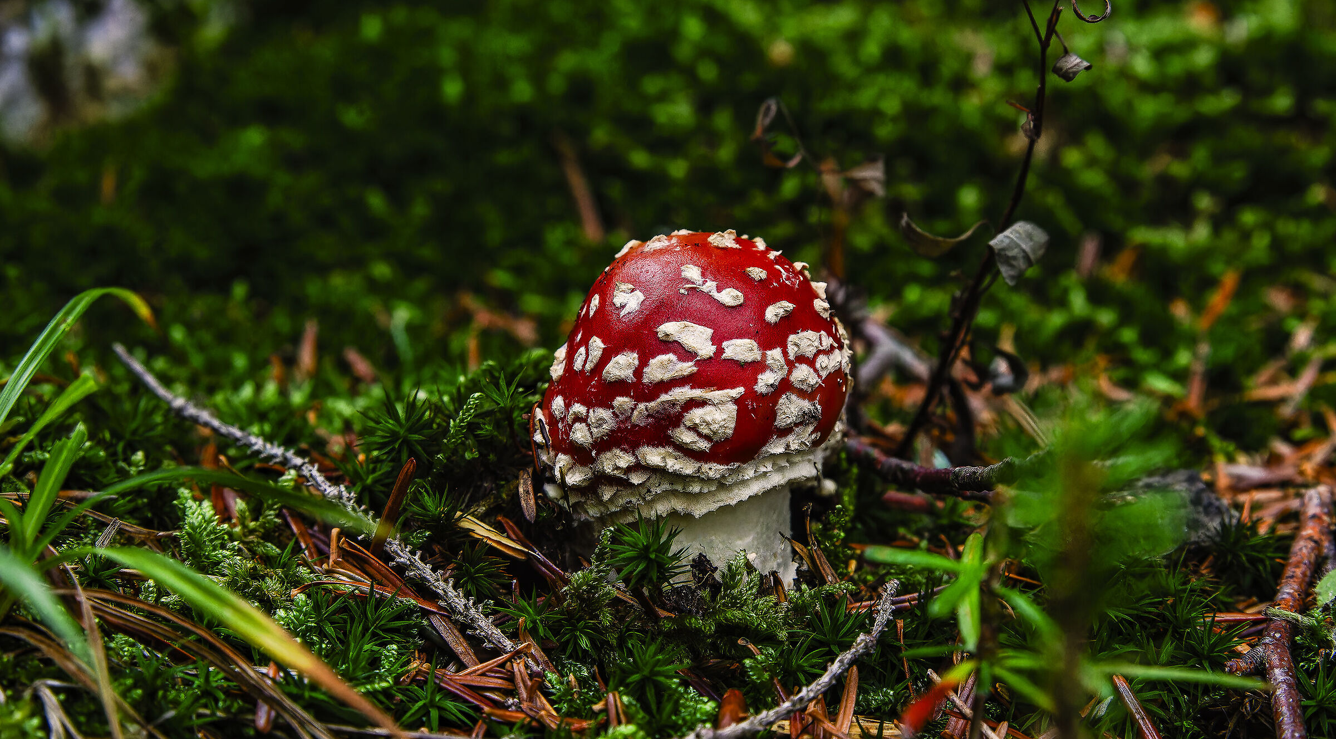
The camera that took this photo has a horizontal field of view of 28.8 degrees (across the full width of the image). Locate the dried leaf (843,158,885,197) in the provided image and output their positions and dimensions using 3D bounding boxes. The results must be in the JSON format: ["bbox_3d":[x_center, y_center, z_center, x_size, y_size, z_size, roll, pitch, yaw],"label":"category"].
[{"bbox_3d":[0.047,-0.046,0.620,0.011,0.009,0.006,0,12,0],"label":"dried leaf"}]

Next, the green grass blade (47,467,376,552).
[{"bbox_3d":[-0.080,0.024,0.452,0.072,0.018,0.008,7,16,28],"label":"green grass blade"}]

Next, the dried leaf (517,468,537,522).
[{"bbox_3d":[-0.026,0.023,0.485,0.003,0.010,0.002,-9,0,0],"label":"dried leaf"}]

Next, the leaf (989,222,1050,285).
[{"bbox_3d":[0.072,-0.024,0.530,0.013,0.013,0.007,0,12,0],"label":"leaf"}]

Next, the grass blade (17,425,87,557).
[{"bbox_3d":[-0.111,0.022,0.471,0.005,0.026,0.003,24,16,0],"label":"grass blade"}]

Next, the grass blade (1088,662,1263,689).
[{"bbox_3d":[0.077,0.046,0.393,0.033,0.004,0.004,8,7,-27],"label":"grass blade"}]

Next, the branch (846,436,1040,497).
[{"bbox_3d":[0.058,0.020,0.548,0.045,0.011,0.010,9,17,33],"label":"branch"}]

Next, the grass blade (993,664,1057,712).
[{"bbox_3d":[0.051,0.045,0.371,0.003,0.002,0.012,-13,35,-42],"label":"grass blade"}]

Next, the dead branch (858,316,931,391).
[{"bbox_3d":[0.055,-0.004,0.640,0.020,0.018,0.015,0,12,0],"label":"dead branch"}]

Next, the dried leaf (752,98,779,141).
[{"bbox_3d":[0.023,-0.059,0.610,0.005,0.011,0.004,19,0,0],"label":"dried leaf"}]

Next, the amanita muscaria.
[{"bbox_3d":[0.004,0.006,0.490,0.059,0.065,0.059,-3,14,0],"label":"amanita muscaria"}]

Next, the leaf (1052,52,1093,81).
[{"bbox_3d":[0.079,-0.059,0.505,0.008,0.005,0.004,0,14,0],"label":"leaf"}]

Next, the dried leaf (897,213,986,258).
[{"bbox_3d":[0.056,-0.027,0.535,0.018,0.009,0.007,0,12,0],"label":"dried leaf"}]

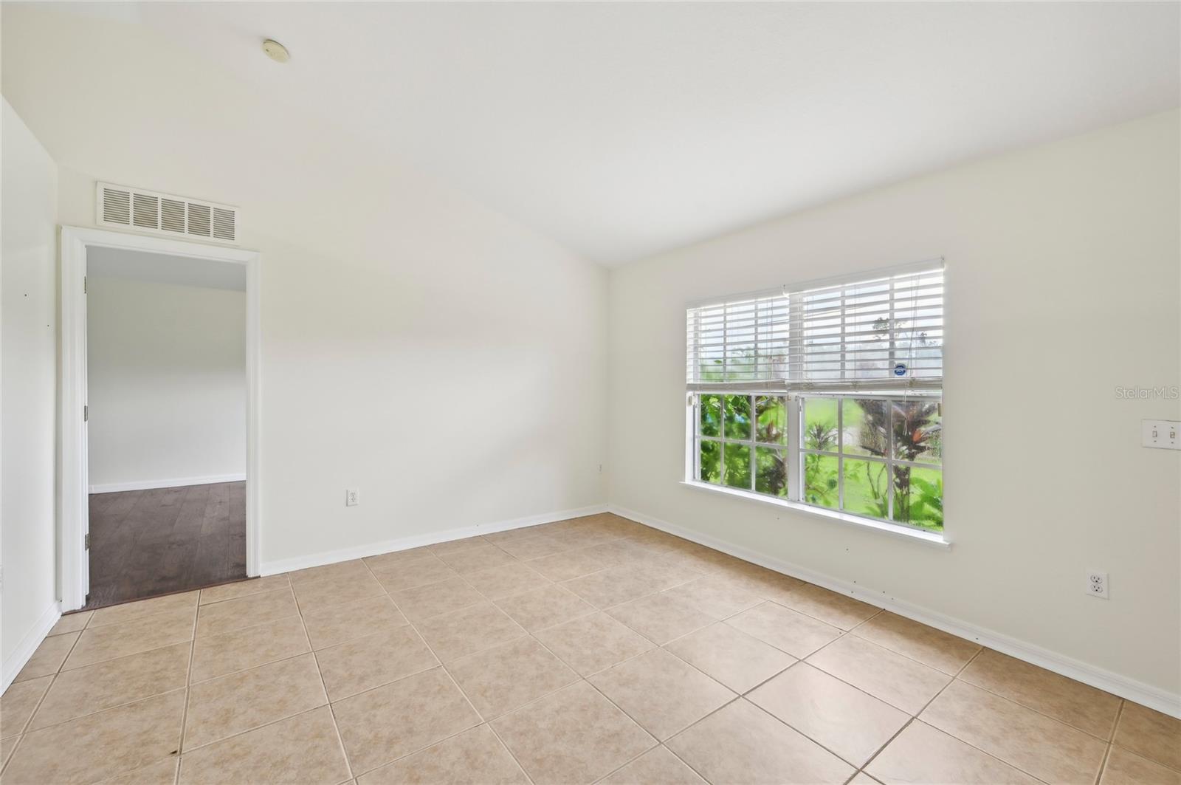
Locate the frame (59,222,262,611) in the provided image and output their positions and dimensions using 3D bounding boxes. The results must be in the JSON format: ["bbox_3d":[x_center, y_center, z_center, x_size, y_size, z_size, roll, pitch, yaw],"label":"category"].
[{"bbox_3d":[-2.561,0.149,2.820,0.885,2.115,0.140,1,0,-36],"label":"frame"}]

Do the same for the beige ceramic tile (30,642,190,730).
[{"bbox_3d":[-1.979,1.217,1.939,0.448,0.011,0.448,1,0,-39],"label":"beige ceramic tile"}]

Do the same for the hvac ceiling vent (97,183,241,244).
[{"bbox_3d":[-2.549,-1.077,2.801,0.652,0.250,0.025,1,-1,-35],"label":"hvac ceiling vent"}]

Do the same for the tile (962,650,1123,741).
[{"bbox_3d":[1.882,1.251,1.936,0.420,0.010,0.450,1,-1,-36],"label":"tile"}]

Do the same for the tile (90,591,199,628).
[{"bbox_3d":[-2.509,1.225,2.598,0.450,0.010,0.280,1,-1,-36],"label":"tile"}]

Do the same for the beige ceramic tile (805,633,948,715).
[{"bbox_3d":[1.292,1.248,2.076,0.450,0.010,0.450,1,-1,-36],"label":"beige ceramic tile"}]

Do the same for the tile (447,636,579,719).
[{"bbox_3d":[-0.349,1.236,2.017,0.448,0.011,0.448,1,0,-38],"label":"tile"}]

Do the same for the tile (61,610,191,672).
[{"bbox_3d":[-2.300,1.239,2.331,0.448,0.010,0.450,0,0,-36],"label":"tile"}]

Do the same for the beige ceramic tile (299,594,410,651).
[{"bbox_3d":[-1.265,1.226,2.470,0.448,0.011,0.448,1,0,-38],"label":"beige ceramic tile"}]

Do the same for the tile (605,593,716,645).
[{"bbox_3d":[0.386,1.245,2.550,0.450,0.010,0.450,1,-1,-36],"label":"tile"}]

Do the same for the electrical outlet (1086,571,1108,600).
[{"bbox_3d":[2.161,0.817,1.955,0.010,0.115,0.070,1,0,-35],"label":"electrical outlet"}]

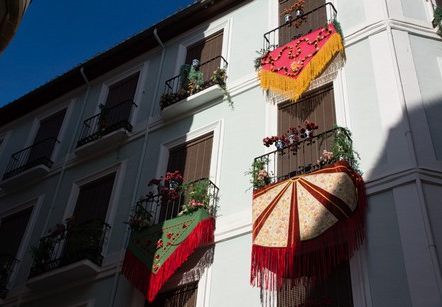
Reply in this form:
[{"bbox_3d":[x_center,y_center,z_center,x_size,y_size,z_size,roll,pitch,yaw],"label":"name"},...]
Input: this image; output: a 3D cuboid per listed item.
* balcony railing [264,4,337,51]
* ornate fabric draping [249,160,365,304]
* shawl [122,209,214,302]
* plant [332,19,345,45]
[{"bbox_3d":[1.687,-2.479,12.274,1.619,0.980,0.312,-21,-47,27],"label":"balcony railing"},{"bbox_3d":[1.331,1.190,8.879,1.799,2.065,0.434,-21,-48,26],"label":"ornate fabric draping"},{"bbox_3d":[-0.955,1.970,10.180,1.778,1.610,0.420,-21,-48,26],"label":"shawl"},{"bbox_3d":[2.406,-2.541,11.728,0.241,0.618,0.241,-21,-47,27],"label":"plant"}]

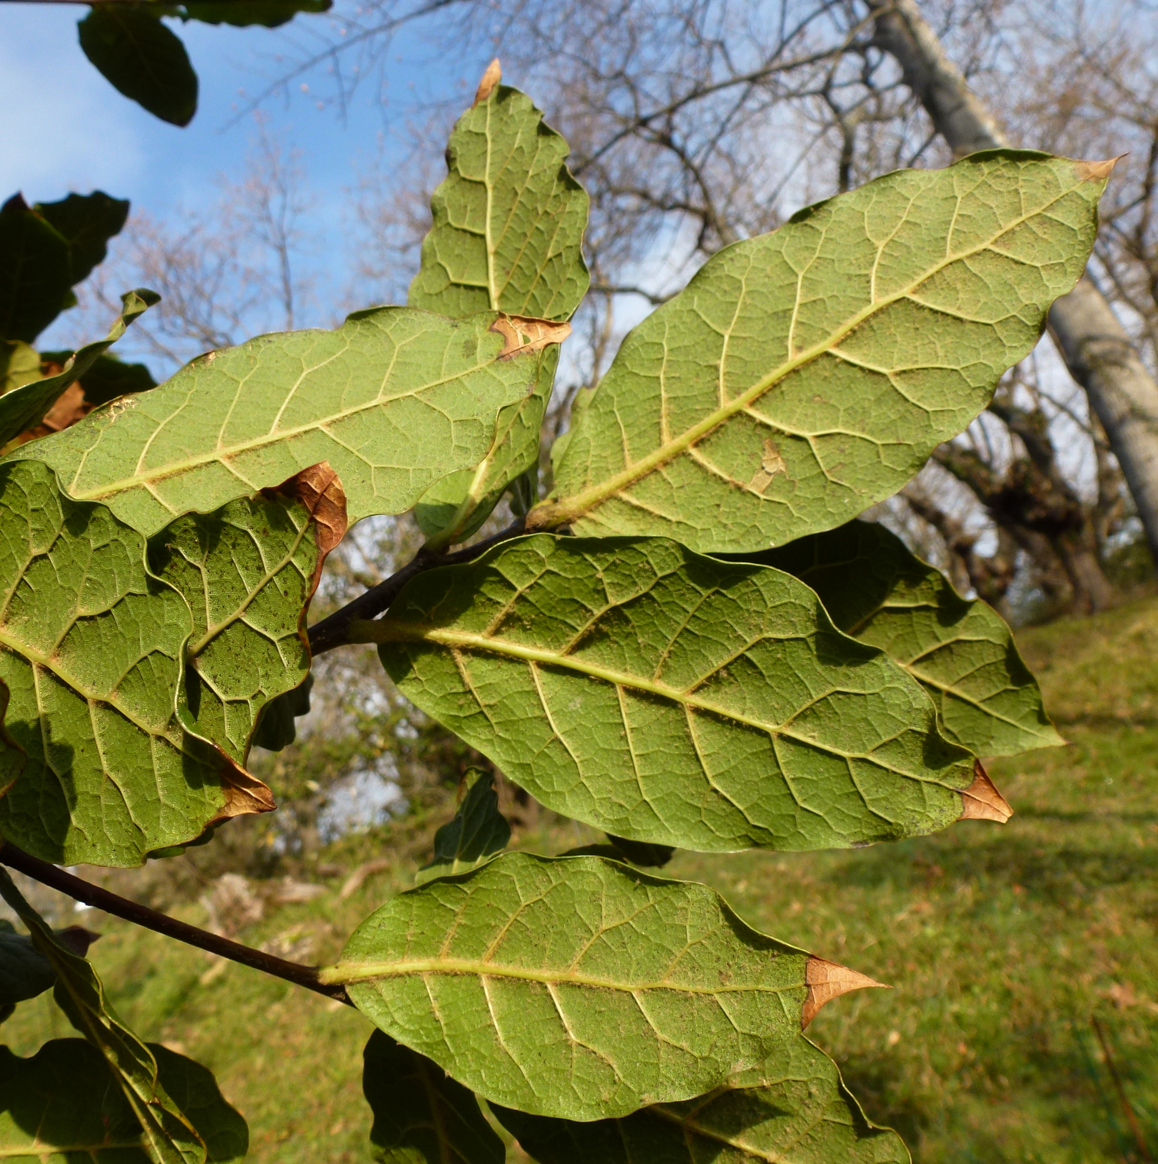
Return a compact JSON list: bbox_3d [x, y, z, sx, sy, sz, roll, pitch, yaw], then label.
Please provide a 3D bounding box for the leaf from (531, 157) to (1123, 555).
[{"bbox_3d":[0.069,-0.065,0.308,0.197,0.084,0.030,-33,3,-4],"label":"leaf"}]

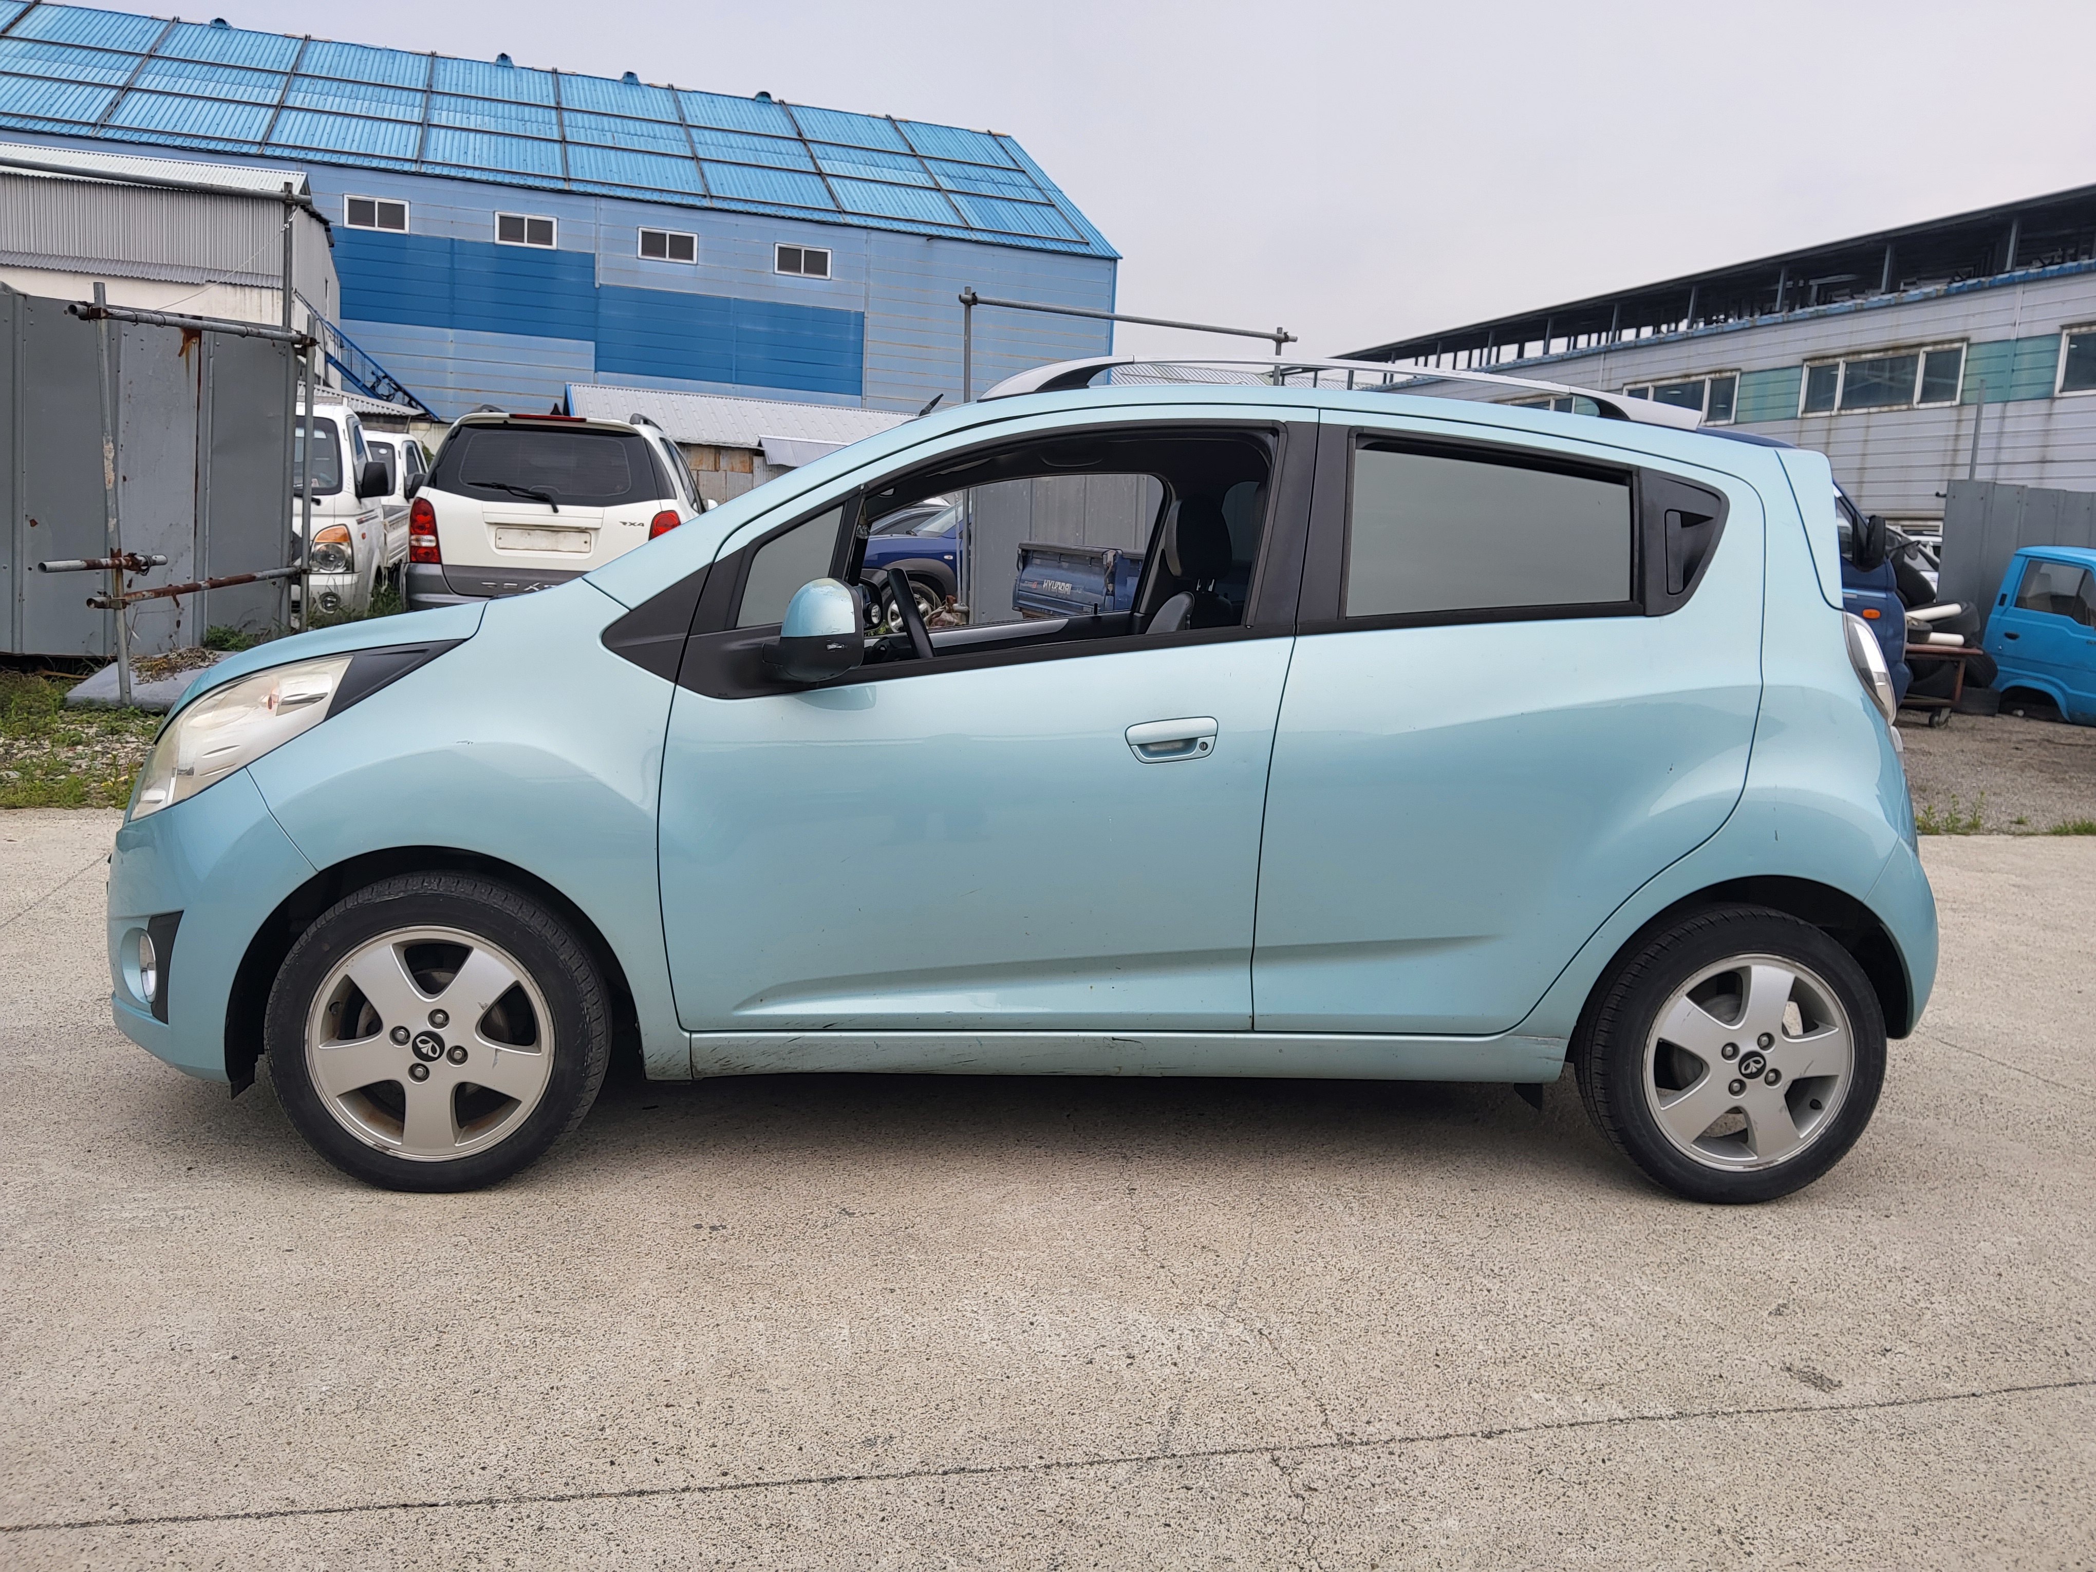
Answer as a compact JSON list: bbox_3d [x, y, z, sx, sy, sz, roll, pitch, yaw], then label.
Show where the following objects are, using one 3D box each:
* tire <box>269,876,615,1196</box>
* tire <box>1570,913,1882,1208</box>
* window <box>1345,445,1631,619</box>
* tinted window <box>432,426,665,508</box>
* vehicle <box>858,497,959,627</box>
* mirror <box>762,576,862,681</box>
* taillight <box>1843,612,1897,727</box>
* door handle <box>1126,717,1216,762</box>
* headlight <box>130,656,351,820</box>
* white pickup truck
[{"bbox_3d":[-1.065,0.431,2.772,0.565,0.565,0.170,2,7,-6],"label":"tire"},{"bbox_3d":[1.307,0.511,3.011,0.575,0.575,0.170,2,8,-7],"label":"tire"},{"bbox_3d":[0.802,-0.445,2.840,0.548,0.316,0.040,2,-7,-7],"label":"window"},{"bbox_3d":[-2.946,-1.896,9.300,1.360,0.500,0.080,1,-11,-10],"label":"tinted window"},{"bbox_3d":[-0.517,-2.513,18.437,4.350,1.680,1.800,1,9,-17],"label":"vehicle"},{"bbox_3d":[-0.388,-0.257,2.614,0.160,0.170,0.220,2,7,-6],"label":"mirror"},{"bbox_3d":[1.585,-0.225,3.043,0.160,0.225,0.200,4,7,11],"label":"taillight"},{"bbox_3d":[0.214,-0.081,2.746,0.158,0.078,0.050,2,8,-7],"label":"door handle"},{"bbox_3d":[-1.435,-0.083,2.785,0.430,0.320,0.280,0,7,-20],"label":"headlight"},{"bbox_3d":[-6.649,-2.201,13.913,1.740,1.970,5.100,1,9,-16],"label":"white pickup truck"}]

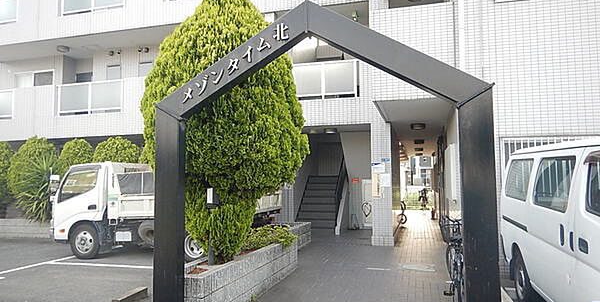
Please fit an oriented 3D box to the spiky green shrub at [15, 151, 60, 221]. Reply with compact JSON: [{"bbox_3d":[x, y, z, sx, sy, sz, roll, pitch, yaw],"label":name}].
[{"bbox_3d":[-6.778,0.930,10.962,1.380,1.786,1.300,-1,-4,15],"label":"spiky green shrub"}]

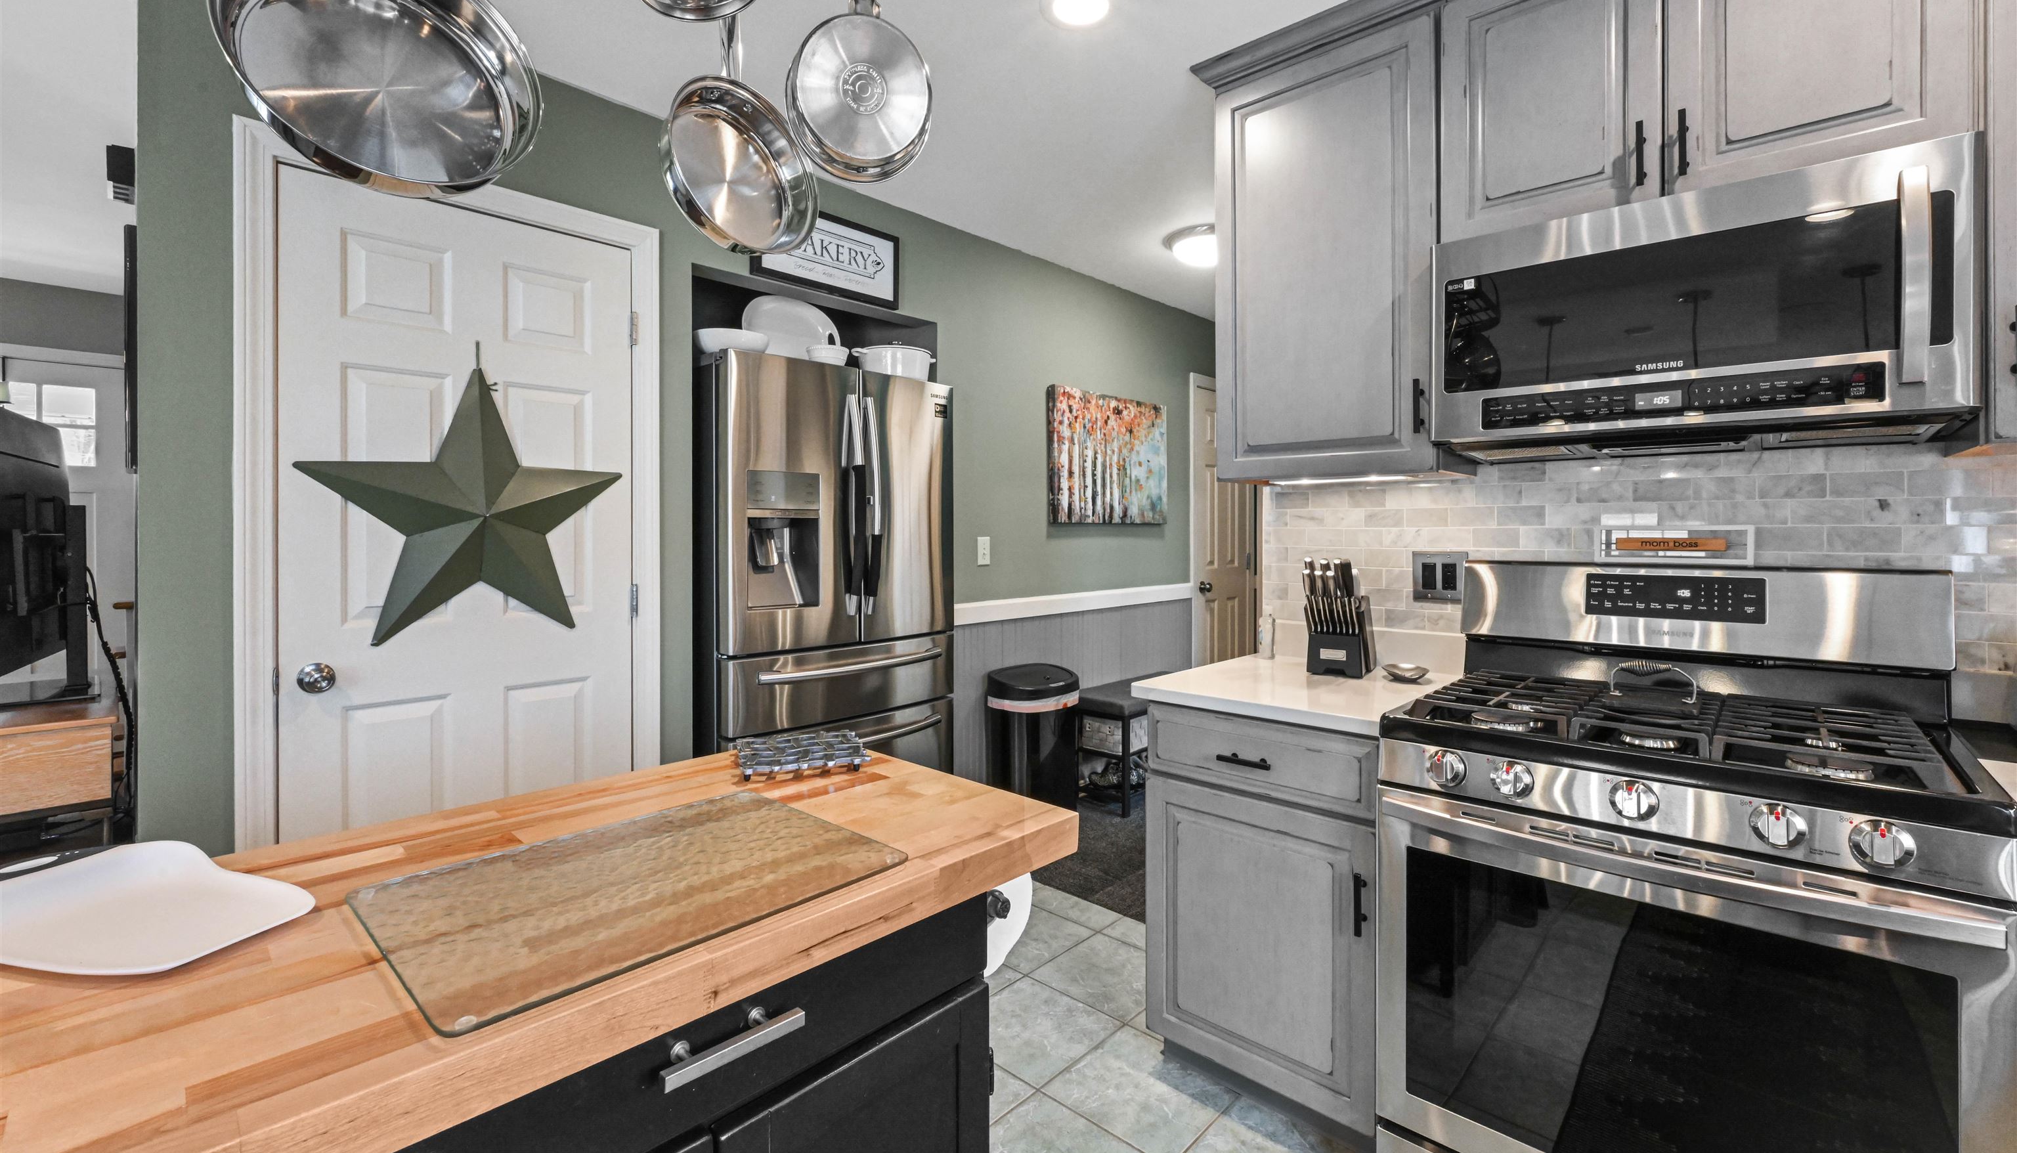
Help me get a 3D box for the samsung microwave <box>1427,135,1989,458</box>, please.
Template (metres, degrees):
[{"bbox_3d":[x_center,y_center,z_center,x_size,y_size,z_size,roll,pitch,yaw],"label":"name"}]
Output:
[{"bbox_3d":[1.319,-0.483,1.566,0.753,0.425,0.365,2,2,43],"label":"samsung microwave"}]

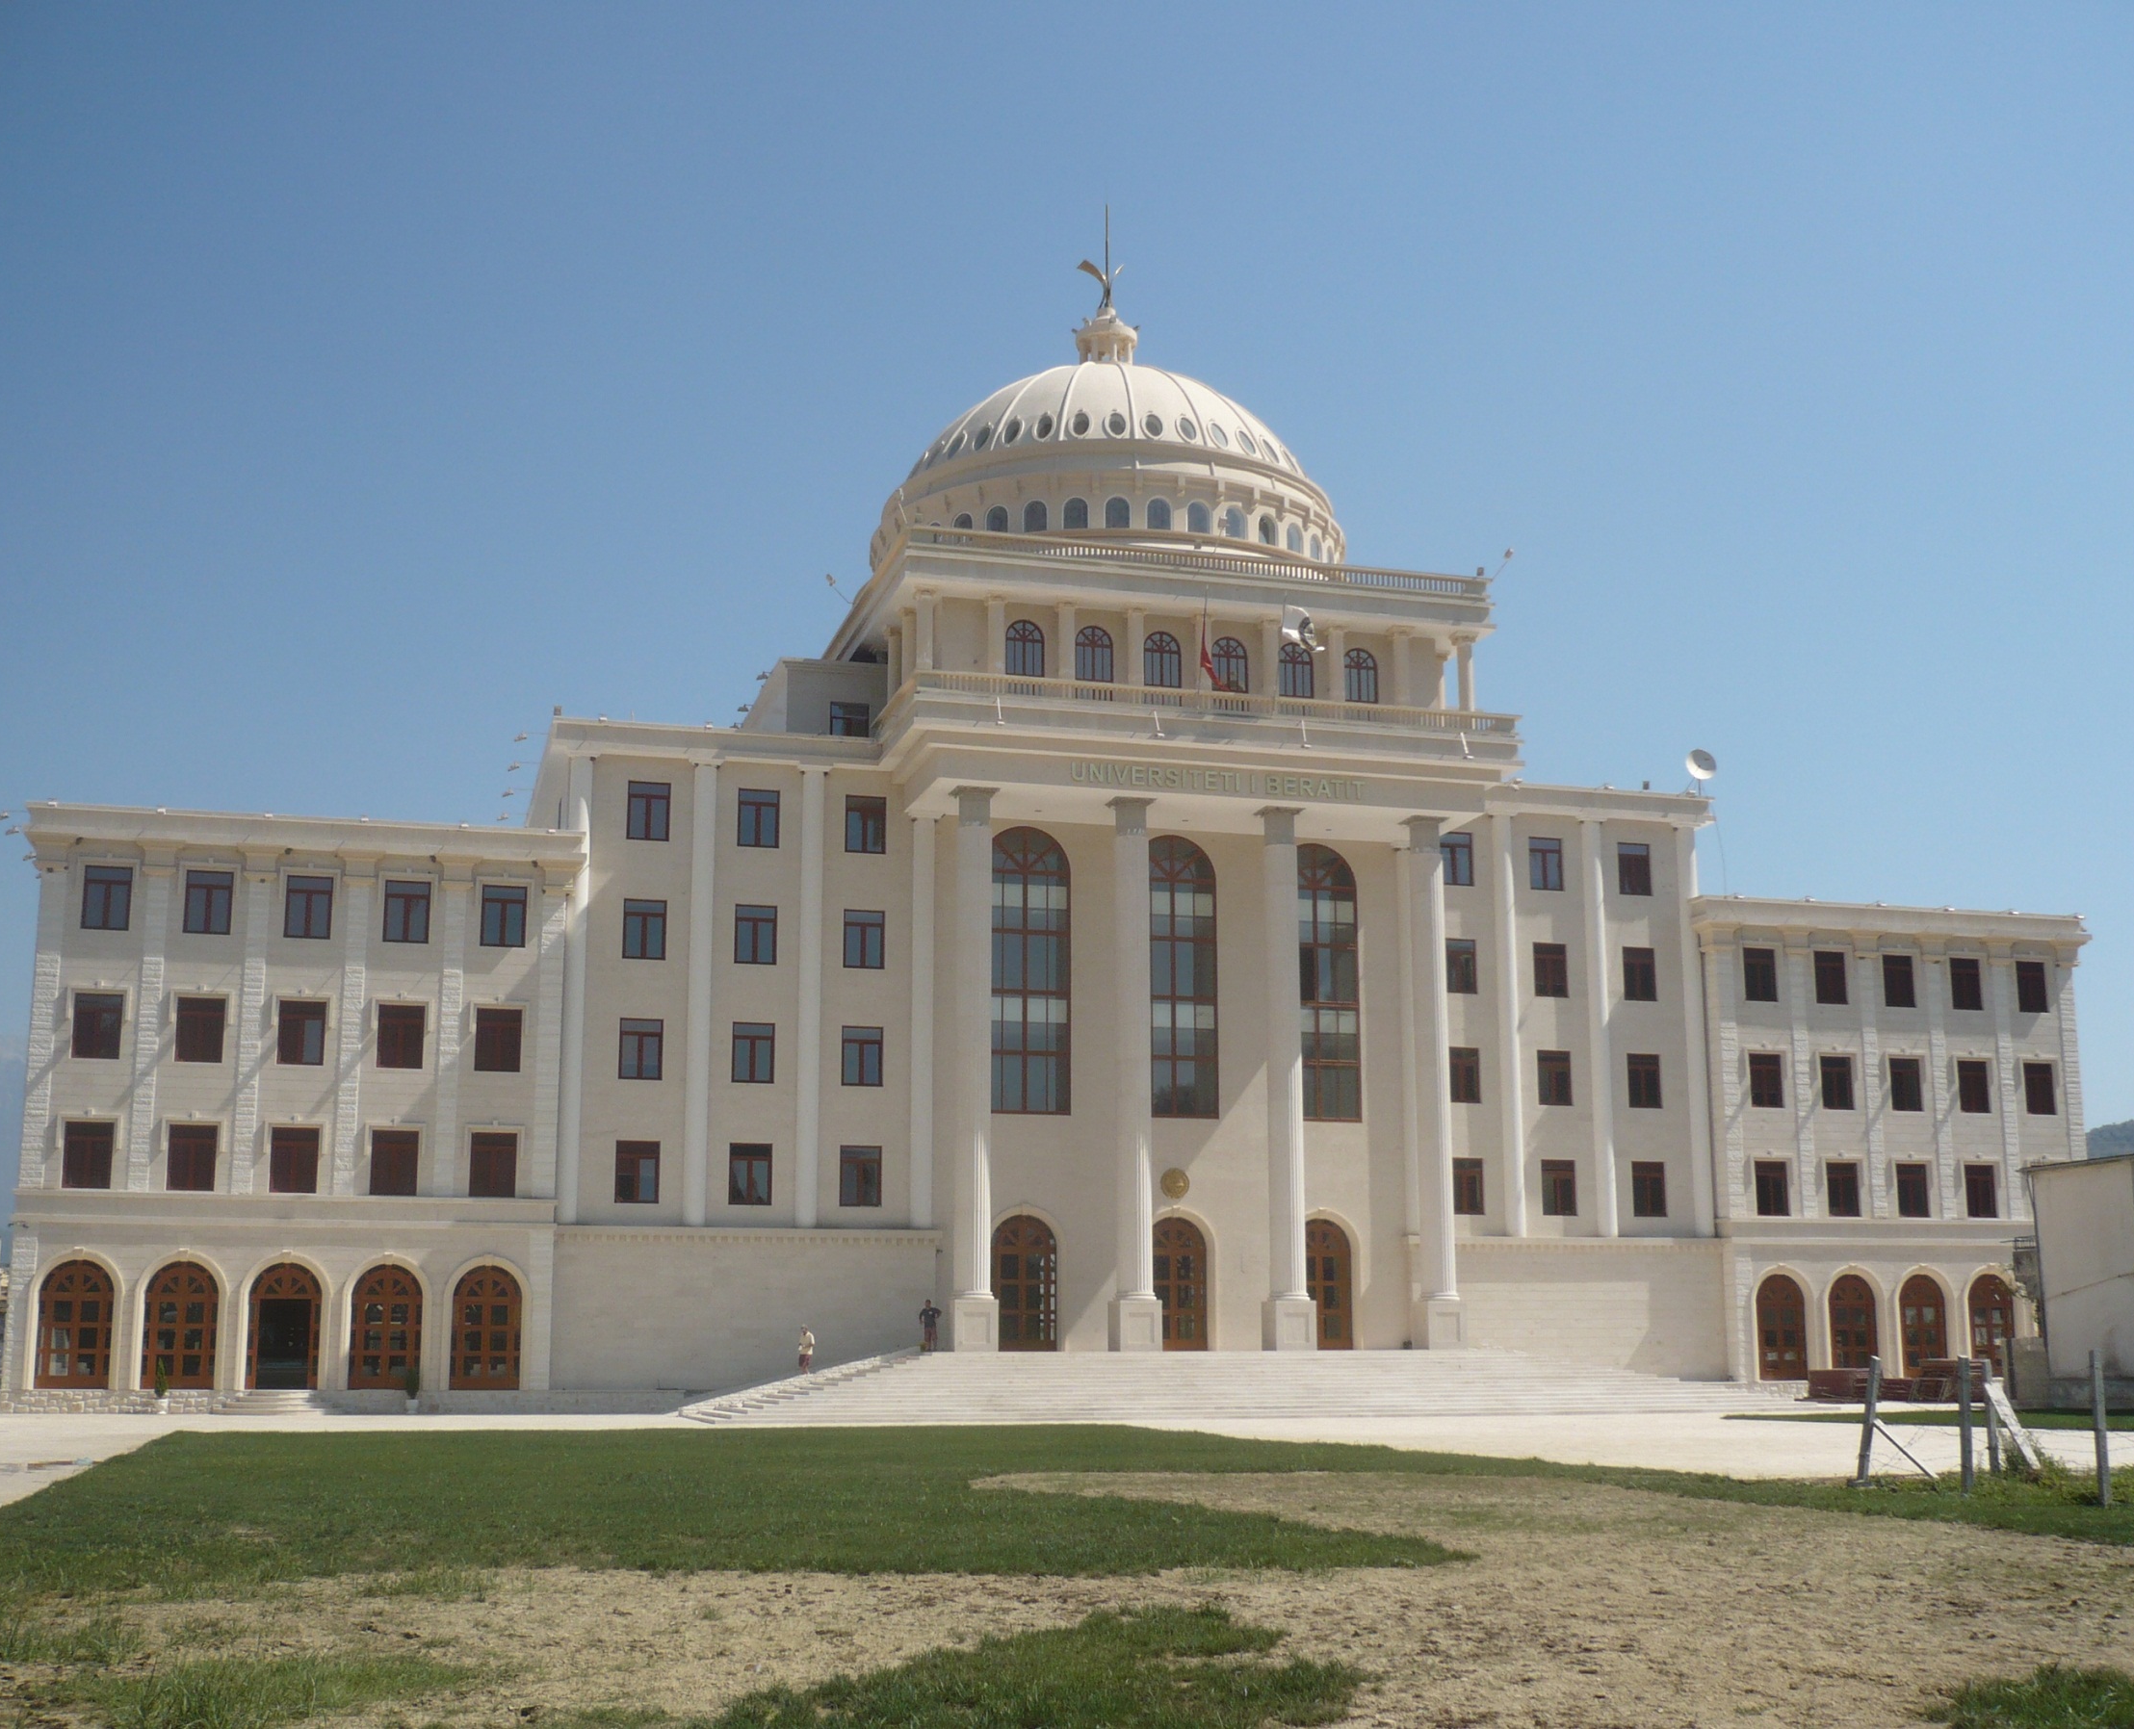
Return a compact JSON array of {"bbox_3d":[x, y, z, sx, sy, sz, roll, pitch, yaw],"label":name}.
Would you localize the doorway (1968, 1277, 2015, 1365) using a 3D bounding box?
[{"bbox_3d":[36.886,18.375,92.828,2.150,4.050,0.250,3,-12,-15],"label":"doorway"}]

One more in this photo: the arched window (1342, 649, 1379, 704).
[{"bbox_3d":[11.010,-6.777,86.940,1.368,2.609,0.200,3,-12,-15],"label":"arched window"}]

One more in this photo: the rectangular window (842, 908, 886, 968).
[{"bbox_3d":[-7.627,2.809,87.588,1.523,2.173,0.200,3,-11,-16],"label":"rectangular window"}]

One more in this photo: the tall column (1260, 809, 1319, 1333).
[{"bbox_3d":[7.803,7.555,83.221,1.520,19.330,1.520,3,-12,-15],"label":"tall column"}]

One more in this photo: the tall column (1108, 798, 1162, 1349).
[{"bbox_3d":[2.339,7.364,83.227,1.609,19.717,1.567,3,-12,-15],"label":"tall column"}]

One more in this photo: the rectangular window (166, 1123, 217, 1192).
[{"bbox_3d":[-28.449,9.562,75.825,1.472,2.100,0.200,3,-12,-15],"label":"rectangular window"}]

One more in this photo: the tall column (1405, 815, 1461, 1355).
[{"bbox_3d":[13.314,7.868,84.978,1.491,19.256,1.491,3,-12,-16],"label":"tall column"}]

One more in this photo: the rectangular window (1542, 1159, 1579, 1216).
[{"bbox_3d":[19.024,12.508,89.938,1.444,2.083,0.200,3,-12,-16],"label":"rectangular window"}]

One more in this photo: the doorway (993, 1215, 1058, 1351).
[{"bbox_3d":[-1.508,14.787,82.300,2.361,4.723,0.300,3,-12,-15],"label":"doorway"}]

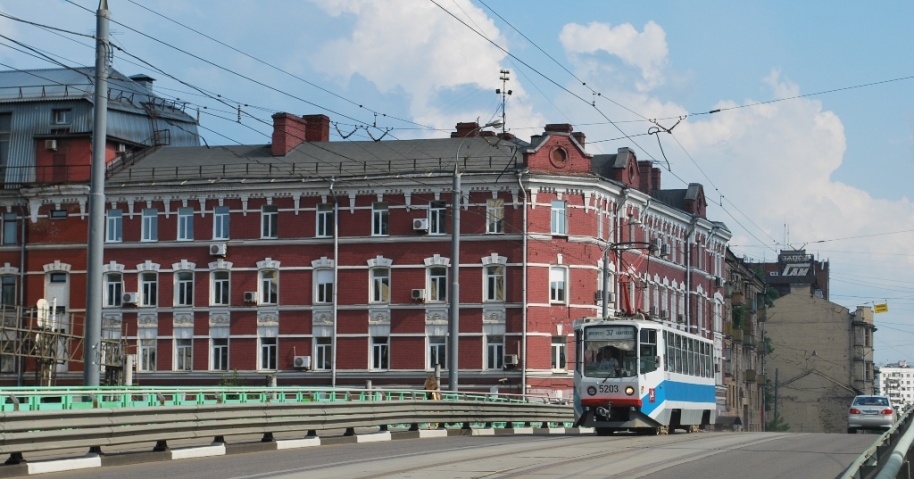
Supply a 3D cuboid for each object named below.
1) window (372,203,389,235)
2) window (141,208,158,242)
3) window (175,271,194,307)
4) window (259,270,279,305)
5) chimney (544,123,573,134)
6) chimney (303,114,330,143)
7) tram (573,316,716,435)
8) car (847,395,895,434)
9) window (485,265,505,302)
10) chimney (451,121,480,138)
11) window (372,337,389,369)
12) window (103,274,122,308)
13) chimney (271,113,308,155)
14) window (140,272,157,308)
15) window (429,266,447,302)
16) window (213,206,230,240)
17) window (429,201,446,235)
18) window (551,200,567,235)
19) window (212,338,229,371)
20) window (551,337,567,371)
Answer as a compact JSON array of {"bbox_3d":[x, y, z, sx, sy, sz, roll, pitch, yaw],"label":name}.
[{"bbox_3d":[-3.910,-1.025,106.879,0.835,1.597,0.200,-1,-5,17],"label":"window"},{"bbox_3d":[-15.635,-0.712,106.114,0.903,1.699,0.200,-1,-6,15],"label":"window"},{"bbox_3d":[-14.319,2.629,109.671,0.972,1.845,0.200,-1,-5,17],"label":"window"},{"bbox_3d":[-9.780,2.493,108.318,0.959,1.822,0.200,-1,-5,17],"label":"window"},{"bbox_3d":[5.297,-5.296,107.897,1.266,1.215,0.900,-1,-6,15],"label":"chimney"},{"bbox_3d":[-7.573,-5.699,112.377,1.101,1.844,1.150,-1,-6,15],"label":"chimney"},{"bbox_3d":[5.900,4.247,63.562,2.500,3.250,15.100,-1,-5,14],"label":"tram"},{"bbox_3d":[15.936,6.704,79.800,1.710,1.470,4.400,0,-5,13],"label":"car"},{"bbox_3d":[1.895,2.212,104.833,0.926,1.763,0.200,-1,-5,17],"label":"window"},{"bbox_3d":[0.608,-5.523,108.807,1.282,0.990,0.900,-1,-6,15],"label":"chimney"},{"bbox_3d":[-3.938,5.757,106.259,0.887,1.680,0.200,-1,-5,17],"label":"window"},{"bbox_3d":[-17.492,2.589,106.299,0.964,1.758,0.200,-1,-6,15],"label":"window"},{"bbox_3d":[-8.849,-5.269,109.996,0.747,2.274,3.100,-1,-6,15],"label":"chimney"},{"bbox_3d":[-16.300,2.643,110.265,0.862,1.855,0.200,-1,-5,17],"label":"window"},{"bbox_3d":[-0.978,2.230,105.695,0.881,1.778,0.200,-1,-5,17],"label":"window"},{"bbox_3d":[-11.849,-0.806,105.071,0.896,1.683,0.200,-1,-6,15],"label":"window"},{"bbox_3d":[-0.935,-1.037,102.059,0.896,1.694,0.200,-1,-6,15],"label":"window"},{"bbox_3d":[4.998,-1.048,101.704,0.898,1.717,0.200,3,-6,-27],"label":"window"},{"bbox_3d":[-12.322,5.997,108.759,0.852,1.720,0.200,-1,-5,17],"label":"window"},{"bbox_3d":[5.117,5.786,104.939,0.869,1.659,0.200,3,-6,-28],"label":"window"}]

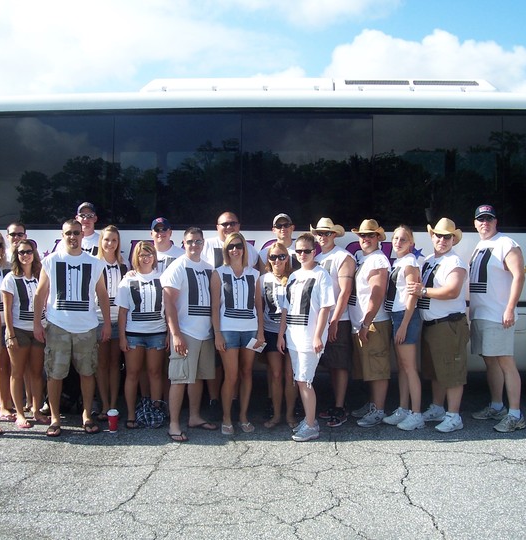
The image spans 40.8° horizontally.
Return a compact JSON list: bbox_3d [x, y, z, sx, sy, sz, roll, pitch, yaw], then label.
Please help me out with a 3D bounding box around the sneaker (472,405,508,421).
[{"bbox_3d":[2.072,1.304,6.470,0.310,0.125,0.115,0,2,-10],"label":"sneaker"}]

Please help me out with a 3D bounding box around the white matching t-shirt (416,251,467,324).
[{"bbox_3d":[1.593,0.155,6.276,0.370,0.640,0.490,1,0,-28],"label":"white matching t-shirt"}]

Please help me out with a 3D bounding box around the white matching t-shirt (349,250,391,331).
[{"bbox_3d":[0.964,0.175,6.345,0.340,0.700,0.470,1,0,-24],"label":"white matching t-shirt"}]

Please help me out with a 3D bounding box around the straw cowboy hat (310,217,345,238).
[{"bbox_3d":[0.582,-0.380,6.330,0.290,0.160,0.350,2,2,34],"label":"straw cowboy hat"}]

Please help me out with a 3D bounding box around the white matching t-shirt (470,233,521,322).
[{"bbox_3d":[2.067,0.067,6.300,0.360,0.790,0.540,0,0,-30],"label":"white matching t-shirt"}]

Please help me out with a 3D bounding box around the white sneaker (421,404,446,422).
[{"bbox_3d":[1.550,1.307,6.450,0.290,0.120,0.110,0,0,-33],"label":"white sneaker"}]

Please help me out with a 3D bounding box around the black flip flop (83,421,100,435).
[{"bbox_3d":[-1.415,1.282,5.830,0.120,0.075,0.290,0,1,-20],"label":"black flip flop"}]

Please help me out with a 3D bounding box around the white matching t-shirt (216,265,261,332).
[{"bbox_3d":[-0.217,0.243,6.030,0.390,0.580,0.270,0,2,-10],"label":"white matching t-shirt"}]

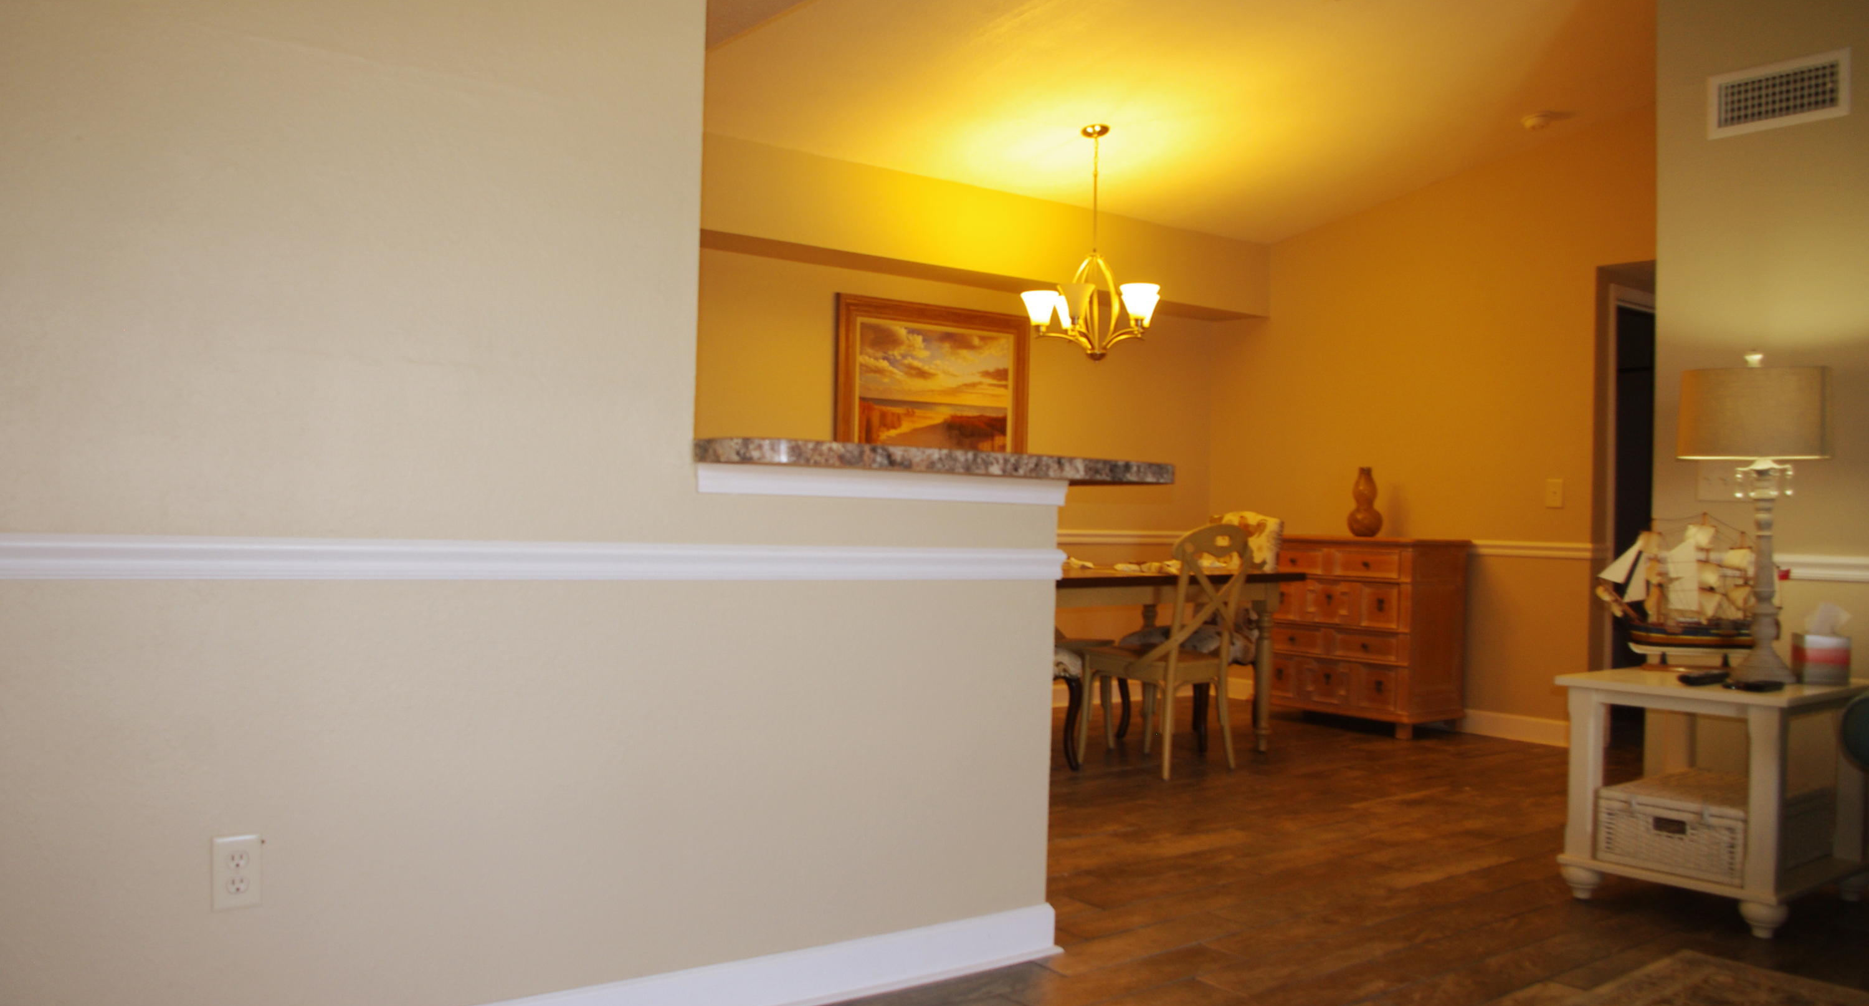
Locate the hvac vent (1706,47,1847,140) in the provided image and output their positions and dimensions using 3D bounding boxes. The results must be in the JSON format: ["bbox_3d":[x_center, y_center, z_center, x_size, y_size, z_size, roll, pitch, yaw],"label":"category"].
[{"bbox_3d":[2.405,-1.167,4.003,0.020,0.193,0.405,2,0,-35],"label":"hvac vent"}]

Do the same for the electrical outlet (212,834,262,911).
[{"bbox_3d":[-1.064,0.565,2.136,0.071,0.115,0.010,2,0,-35],"label":"electrical outlet"}]

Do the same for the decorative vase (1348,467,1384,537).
[{"bbox_3d":[2.102,-0.004,6.821,0.170,0.337,0.170,2,0,-35],"label":"decorative vase"}]

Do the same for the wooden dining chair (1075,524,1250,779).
[{"bbox_3d":[0.902,0.557,5.472,0.500,0.964,0.520,2,0,-43],"label":"wooden dining chair"}]

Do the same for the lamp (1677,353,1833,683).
[{"bbox_3d":[2.226,0.033,3.801,0.310,0.899,0.390,2,0,-35],"label":"lamp"}]

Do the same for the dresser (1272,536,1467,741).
[{"bbox_3d":[2.053,0.625,6.854,0.450,0.900,1.000,2,0,-35],"label":"dresser"}]

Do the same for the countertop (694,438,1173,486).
[{"bbox_3d":[-0.020,-0.079,2.994,1.200,0.043,0.620,2,0,-35],"label":"countertop"}]

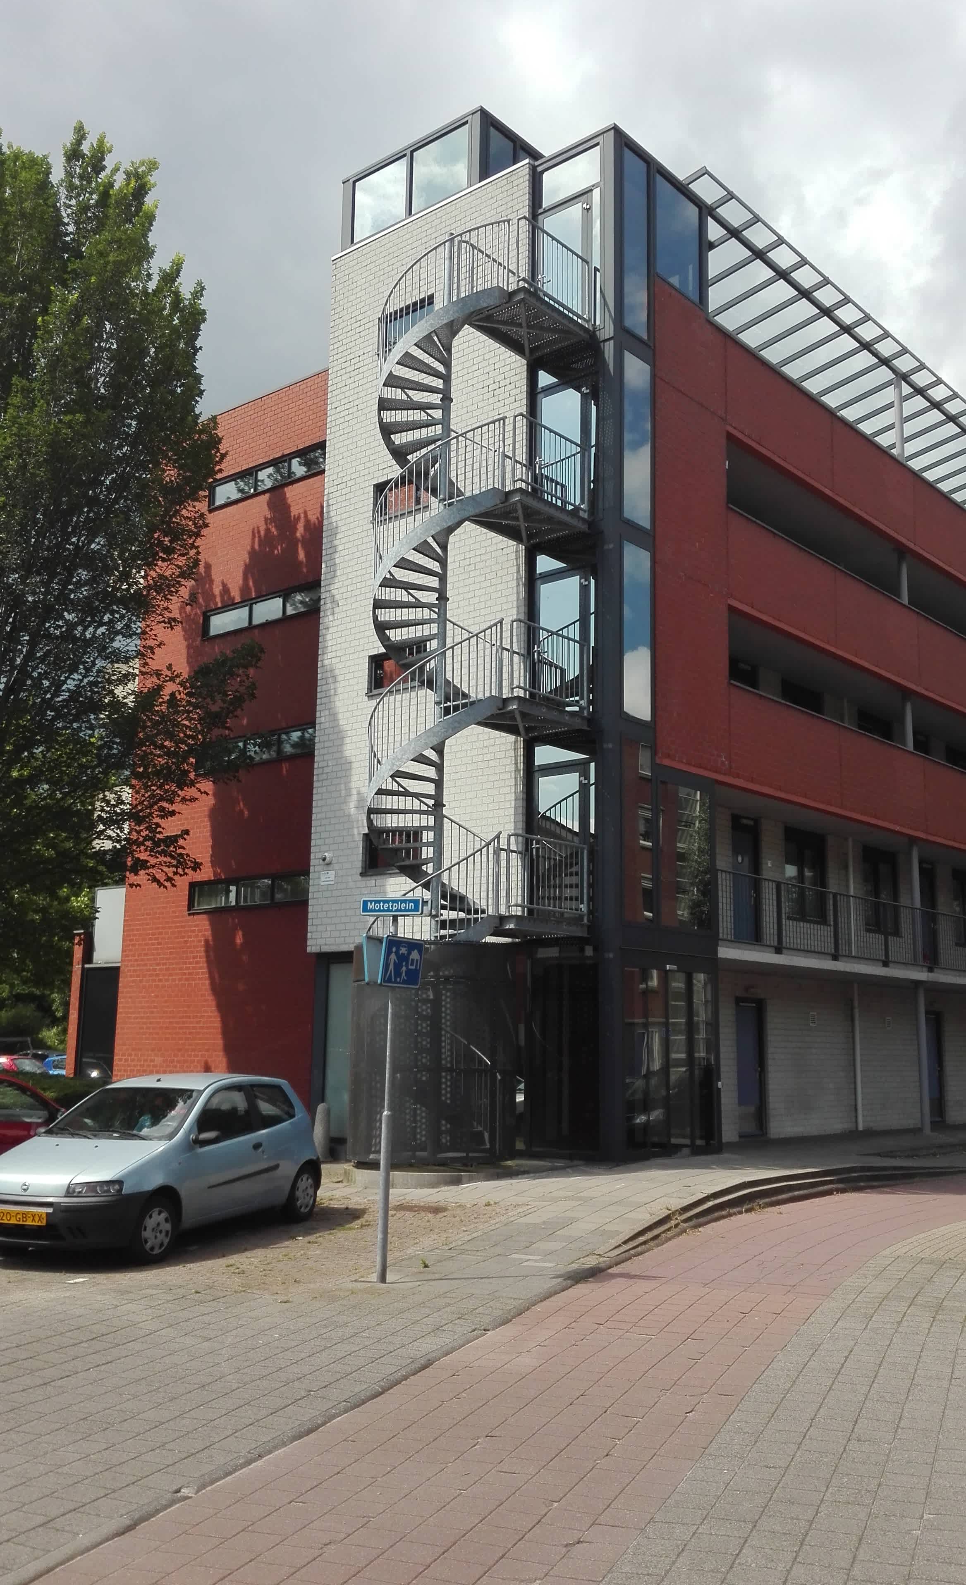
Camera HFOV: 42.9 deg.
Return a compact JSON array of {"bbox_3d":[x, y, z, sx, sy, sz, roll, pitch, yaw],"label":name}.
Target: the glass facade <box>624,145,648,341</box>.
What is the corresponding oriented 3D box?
[{"bbox_3d":[2.253,-8.083,18.088,0.100,3.000,0.594,-9,-15,44],"label":"glass facade"}]

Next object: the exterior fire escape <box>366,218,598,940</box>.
[{"bbox_3d":[-0.092,-2.724,16.562,2.102,9.750,2.702,-8,-15,40],"label":"exterior fire escape"}]

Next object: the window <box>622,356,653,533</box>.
[{"bbox_3d":[2.200,-4.988,17.495,0.100,2.534,0.641,-9,-15,44],"label":"window"}]

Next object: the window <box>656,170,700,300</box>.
[{"bbox_3d":[3.019,-8.529,18.960,0.100,1.761,1.163,-9,-15,44],"label":"window"}]

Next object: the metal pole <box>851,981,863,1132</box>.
[{"bbox_3d":[6.685,4.685,21.954,0.090,2.584,0.090,-9,-15,44],"label":"metal pole"}]

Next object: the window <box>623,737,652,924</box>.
[{"bbox_3d":[2.070,0.515,16.405,0.100,2.504,0.640,-9,-15,44],"label":"window"}]

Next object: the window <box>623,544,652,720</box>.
[{"bbox_3d":[2.131,-2.217,16.942,0.100,2.459,0.621,-9,-15,44],"label":"window"}]

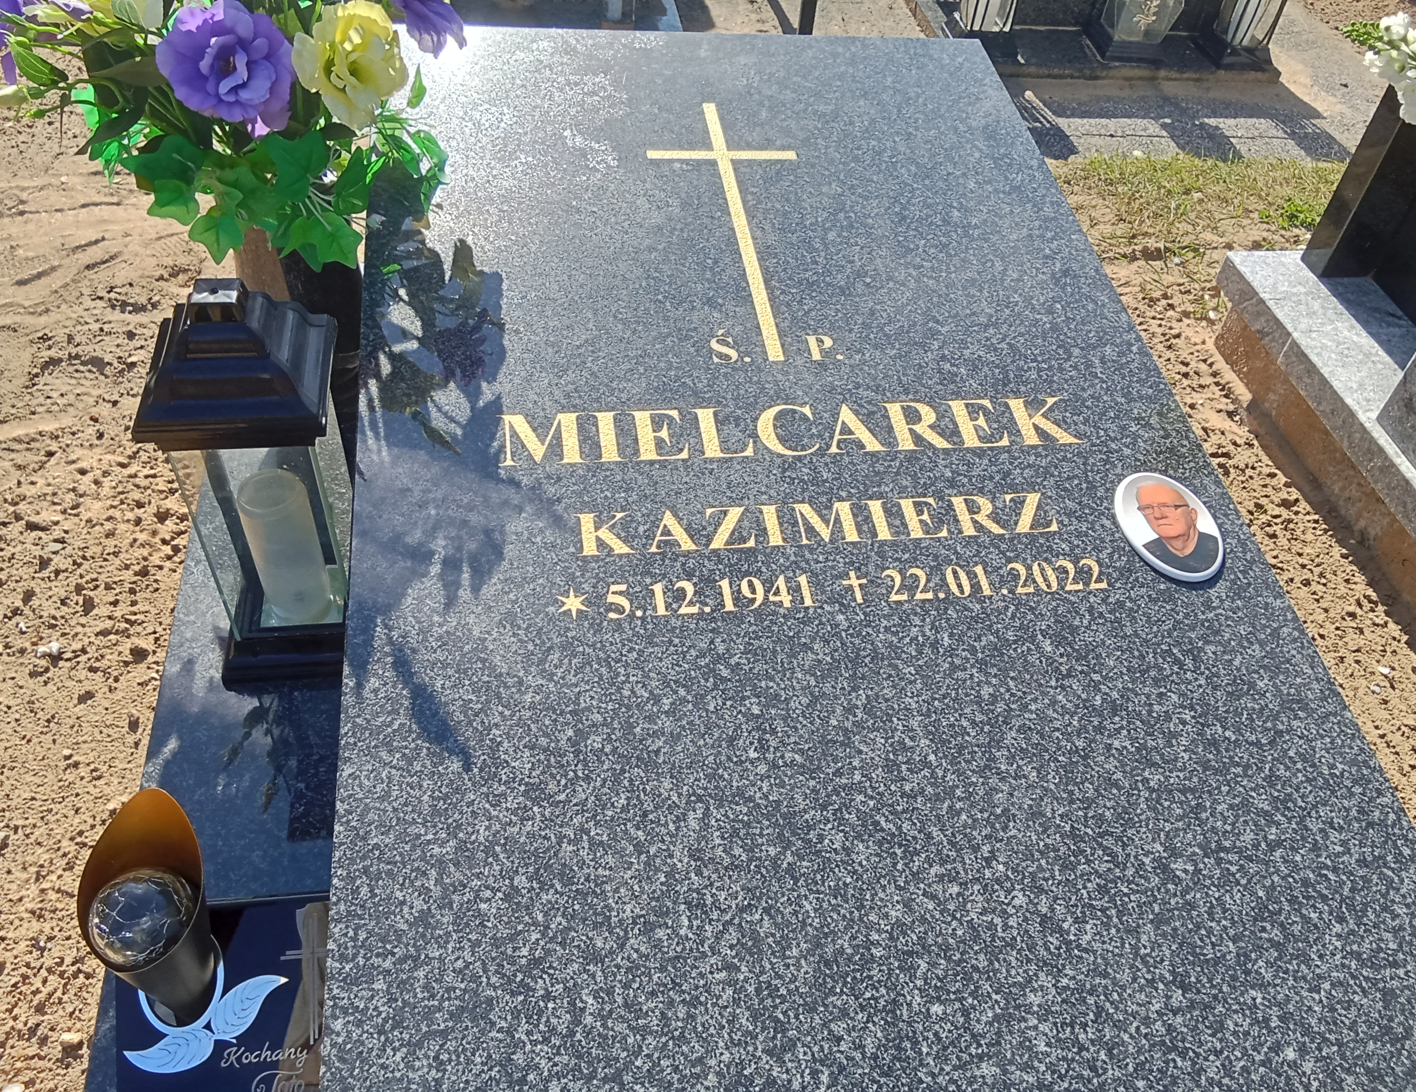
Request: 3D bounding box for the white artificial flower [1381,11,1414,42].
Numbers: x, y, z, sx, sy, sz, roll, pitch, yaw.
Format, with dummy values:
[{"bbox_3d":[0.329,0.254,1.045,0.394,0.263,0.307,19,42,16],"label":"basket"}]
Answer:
[{"bbox_3d":[0.875,-0.660,1.440,0.042,0.040,0.040,28,52,18],"label":"white artificial flower"}]

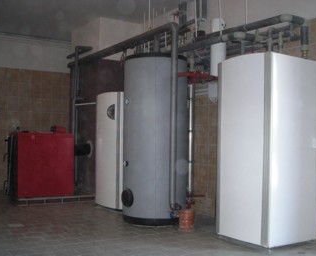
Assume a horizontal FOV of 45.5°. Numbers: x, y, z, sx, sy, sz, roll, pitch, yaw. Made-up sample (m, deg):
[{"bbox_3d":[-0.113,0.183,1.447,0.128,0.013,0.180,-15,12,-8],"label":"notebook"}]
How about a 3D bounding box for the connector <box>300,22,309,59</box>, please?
[{"bbox_3d":[1.500,-0.891,3.849,0.080,0.376,0.080,2,-1,-32],"label":"connector"}]

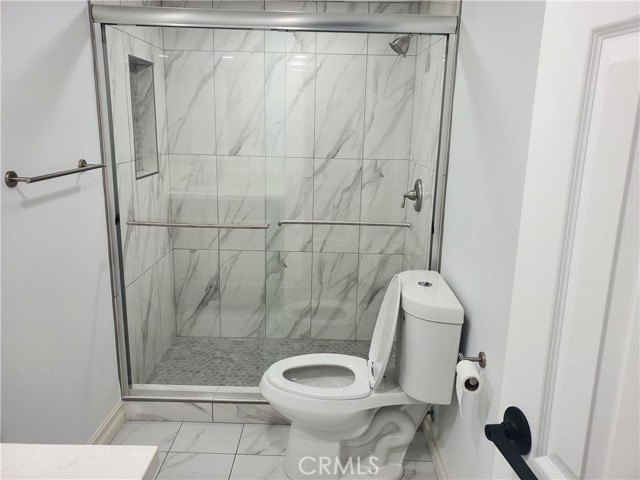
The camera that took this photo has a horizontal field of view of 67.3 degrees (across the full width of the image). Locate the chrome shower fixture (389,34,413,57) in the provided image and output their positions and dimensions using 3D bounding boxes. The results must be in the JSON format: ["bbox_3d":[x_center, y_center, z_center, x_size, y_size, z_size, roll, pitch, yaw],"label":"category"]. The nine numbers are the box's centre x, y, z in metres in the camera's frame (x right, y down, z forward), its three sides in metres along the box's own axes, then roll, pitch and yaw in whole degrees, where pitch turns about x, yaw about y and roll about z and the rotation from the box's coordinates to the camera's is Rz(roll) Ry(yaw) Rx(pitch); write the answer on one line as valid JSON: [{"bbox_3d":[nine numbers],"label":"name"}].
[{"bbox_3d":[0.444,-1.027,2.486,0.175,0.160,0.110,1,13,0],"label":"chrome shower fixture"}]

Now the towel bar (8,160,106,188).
[{"bbox_3d":[-0.916,-0.242,1.714,0.083,0.053,0.520,1,13,0],"label":"towel bar"}]

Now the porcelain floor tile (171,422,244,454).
[{"bbox_3d":[-0.532,0.945,2.285,0.305,0.011,0.230,1,13,0],"label":"porcelain floor tile"}]

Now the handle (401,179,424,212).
[{"bbox_3d":[0.505,-0.245,2.668,0.106,0.178,0.172,1,13,0],"label":"handle"}]

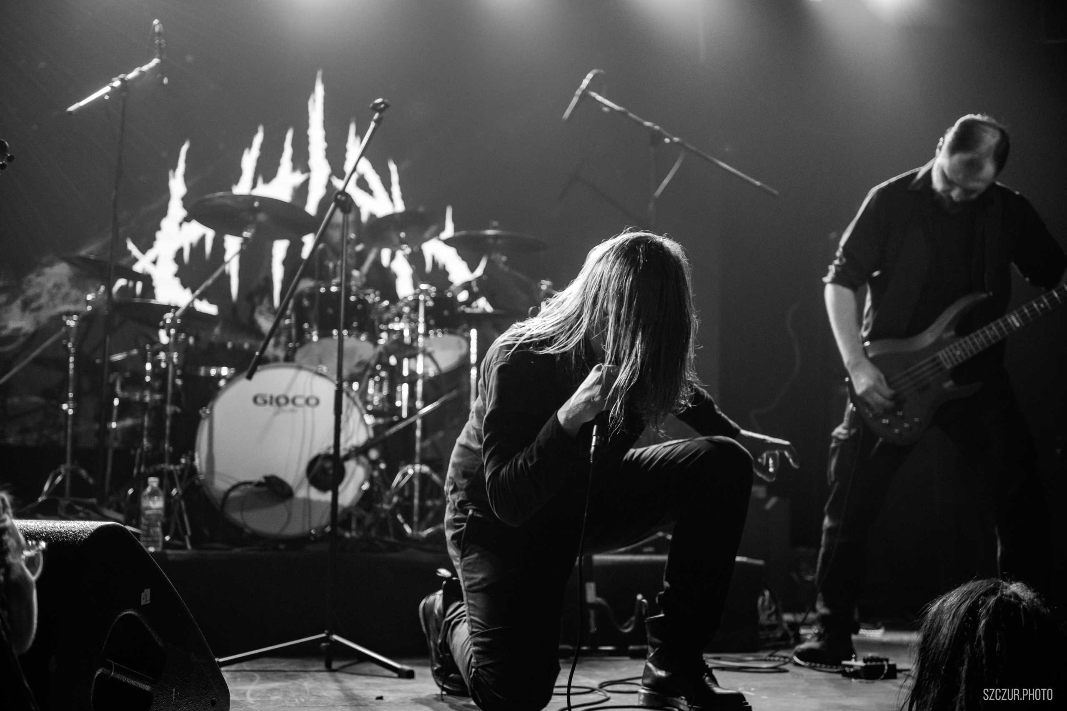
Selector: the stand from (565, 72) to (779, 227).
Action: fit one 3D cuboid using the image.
[{"bbox_3d":[0.497,-0.178,5.400,0.800,1.775,0.570,1,-6,0],"label":"stand"}]

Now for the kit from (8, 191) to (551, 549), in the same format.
[{"bbox_3d":[-0.876,0.066,5.403,1.970,1.270,1.400,1,-6,-2],"label":"kit"}]

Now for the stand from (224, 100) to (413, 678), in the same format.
[{"bbox_3d":[-0.626,0.069,4.377,0.610,1.690,0.550,0,-6,3],"label":"stand"}]

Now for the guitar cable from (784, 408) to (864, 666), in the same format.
[{"bbox_3d":[0.874,0.551,4.468,0.270,0.790,0.280,1,-6,0],"label":"guitar cable"}]

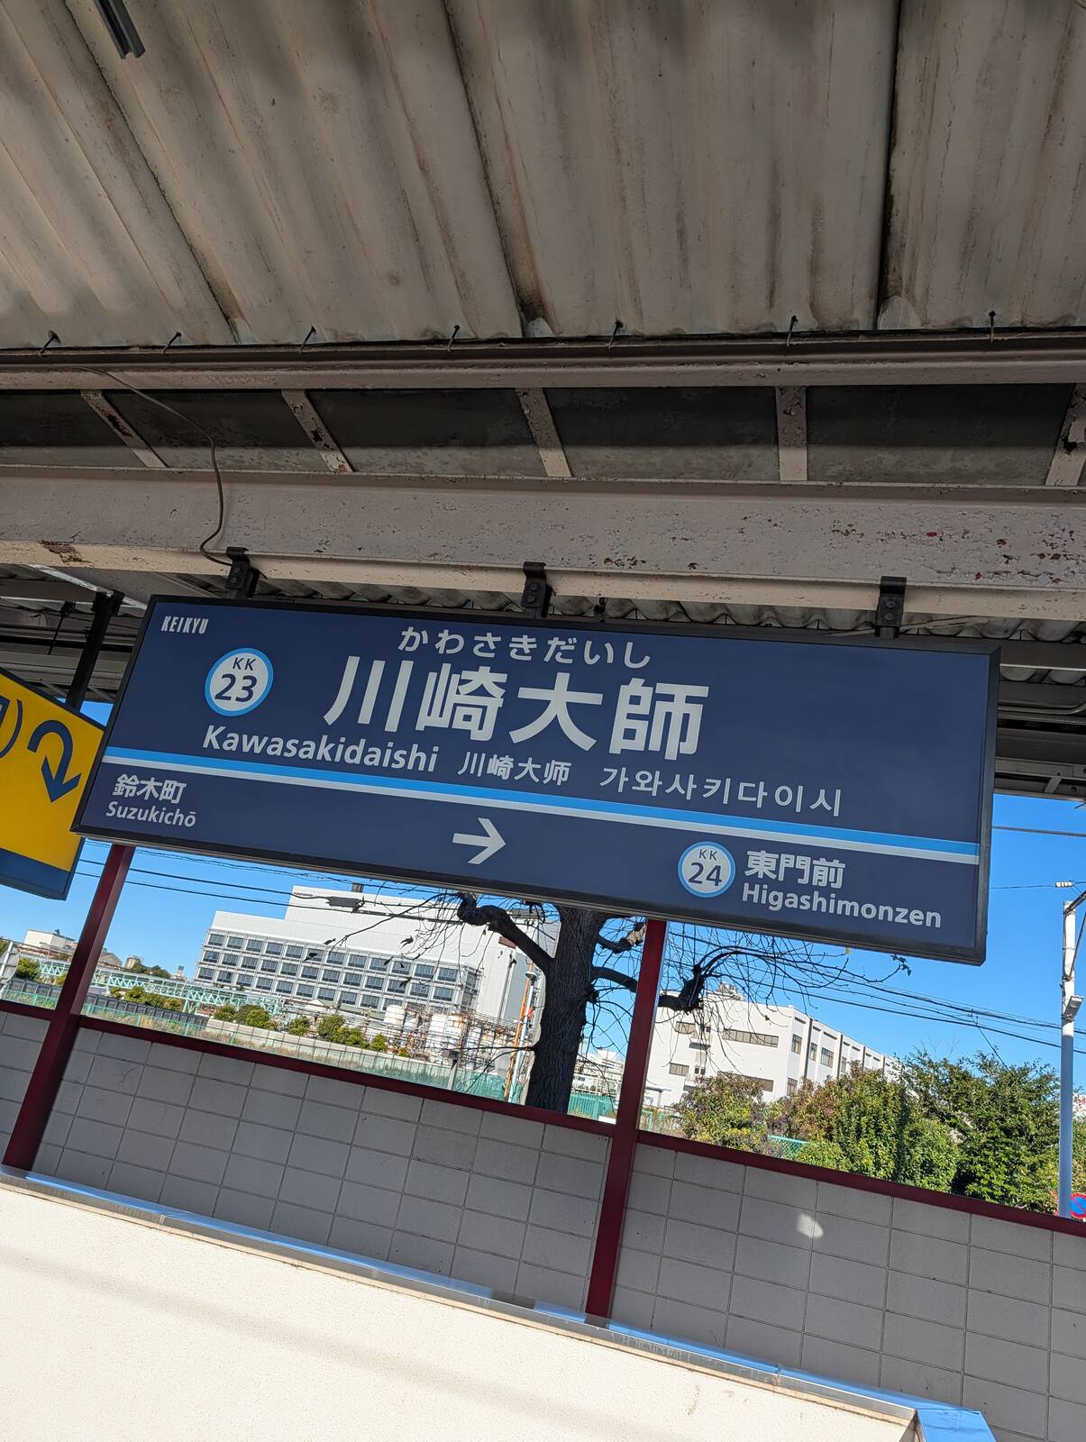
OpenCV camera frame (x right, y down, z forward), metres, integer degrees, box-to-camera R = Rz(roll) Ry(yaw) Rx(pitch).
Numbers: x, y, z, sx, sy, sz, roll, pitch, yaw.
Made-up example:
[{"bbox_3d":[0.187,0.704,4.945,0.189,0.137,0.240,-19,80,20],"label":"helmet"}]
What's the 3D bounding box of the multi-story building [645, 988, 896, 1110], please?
[{"bbox_3d":[27.766,41.702,112.754,13.972,13.100,47.840,-2,-23,32],"label":"multi-story building"}]

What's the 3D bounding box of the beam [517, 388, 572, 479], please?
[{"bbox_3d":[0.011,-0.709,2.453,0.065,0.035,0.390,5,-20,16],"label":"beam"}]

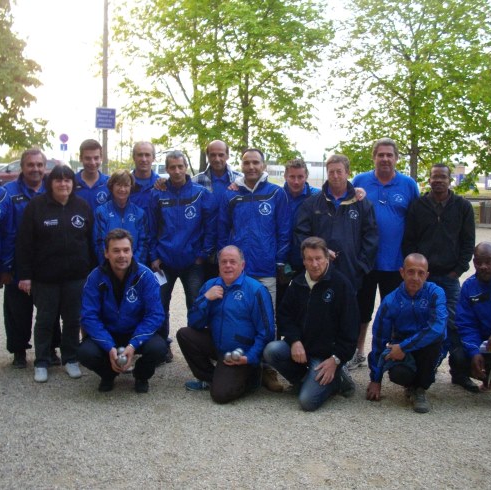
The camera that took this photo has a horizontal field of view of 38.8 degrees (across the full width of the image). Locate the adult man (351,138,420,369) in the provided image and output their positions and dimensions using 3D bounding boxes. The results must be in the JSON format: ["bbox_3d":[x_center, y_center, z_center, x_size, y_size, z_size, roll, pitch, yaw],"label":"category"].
[{"bbox_3d":[1.159,0.079,5.740,0.620,1.880,0.450,2,6,10],"label":"adult man"}]

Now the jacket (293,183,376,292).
[{"bbox_3d":[0.702,-0.034,5.447,0.640,0.910,0.380,2,6,11],"label":"jacket"}]

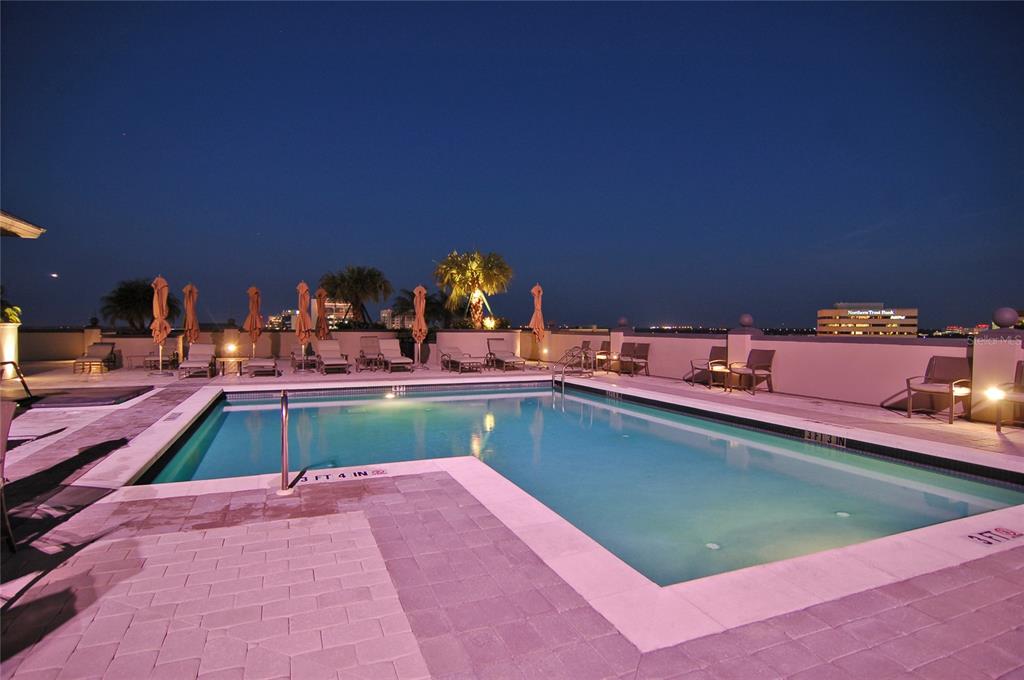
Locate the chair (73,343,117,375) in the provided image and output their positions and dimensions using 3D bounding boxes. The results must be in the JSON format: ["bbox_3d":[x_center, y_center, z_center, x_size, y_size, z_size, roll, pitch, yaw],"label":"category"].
[{"bbox_3d":[-11.122,0.470,13.700,0.630,0.794,1.550,0,2,-23],"label":"chair"}]

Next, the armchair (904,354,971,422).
[{"bbox_3d":[6.005,0.676,7.139,0.643,0.882,0.542,0,1,-20],"label":"armchair"}]

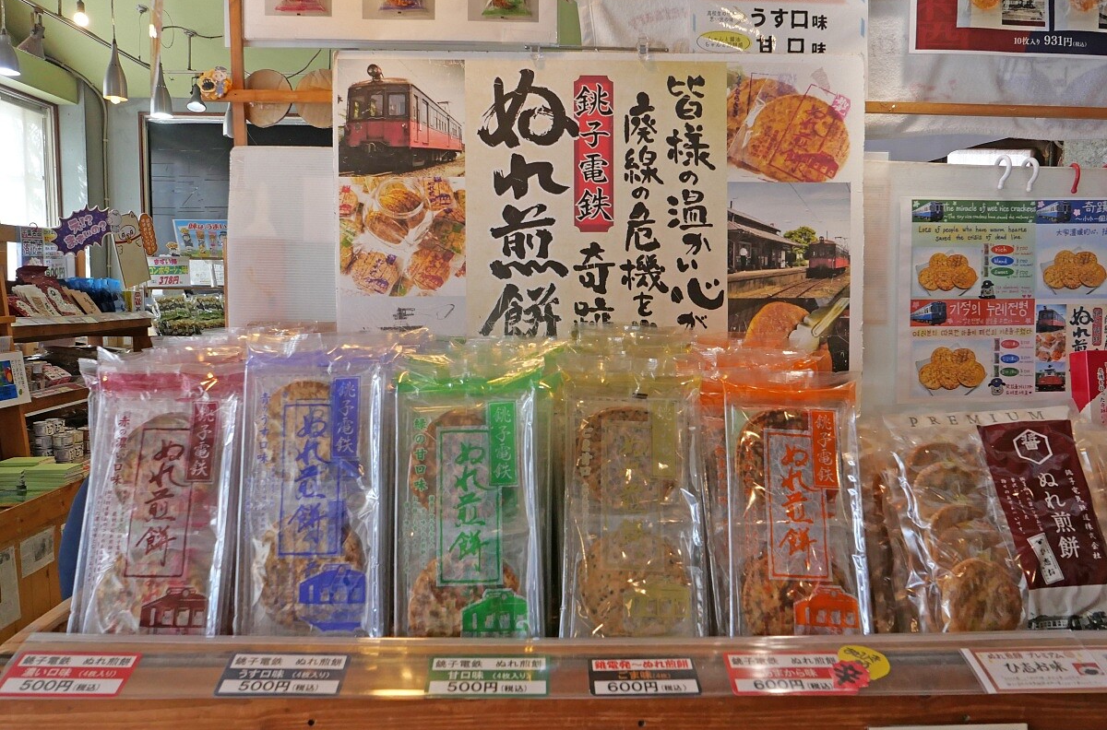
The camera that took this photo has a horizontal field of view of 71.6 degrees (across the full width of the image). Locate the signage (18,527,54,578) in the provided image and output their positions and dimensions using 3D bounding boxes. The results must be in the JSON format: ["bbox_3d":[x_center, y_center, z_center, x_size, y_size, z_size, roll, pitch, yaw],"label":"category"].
[{"bbox_3d":[-1.744,0.633,2.600,0.006,0.119,0.175,0,4,-3],"label":"signage"}]

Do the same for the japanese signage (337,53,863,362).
[{"bbox_3d":[0.052,-0.140,0.867,0.594,0.420,0.010,0,1,-1],"label":"japanese signage"}]

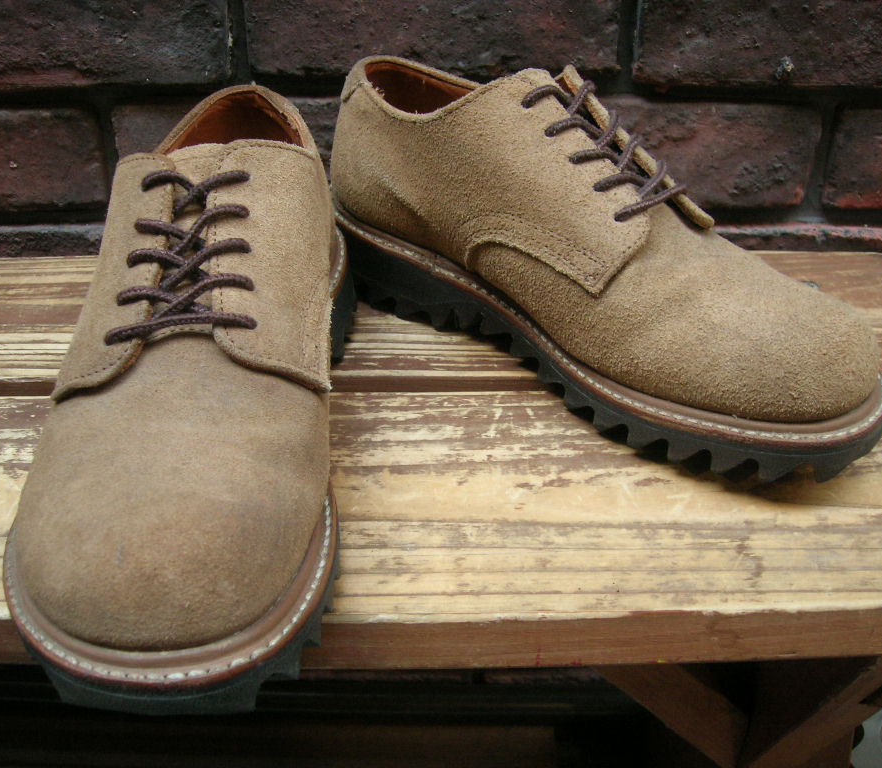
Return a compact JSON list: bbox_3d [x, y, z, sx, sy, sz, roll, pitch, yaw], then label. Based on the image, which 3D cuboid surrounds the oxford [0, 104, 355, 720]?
[{"bbox_3d":[-0.092,-0.025,0.388,0.118,0.122,0.300,0,35,2],"label":"oxford"}]

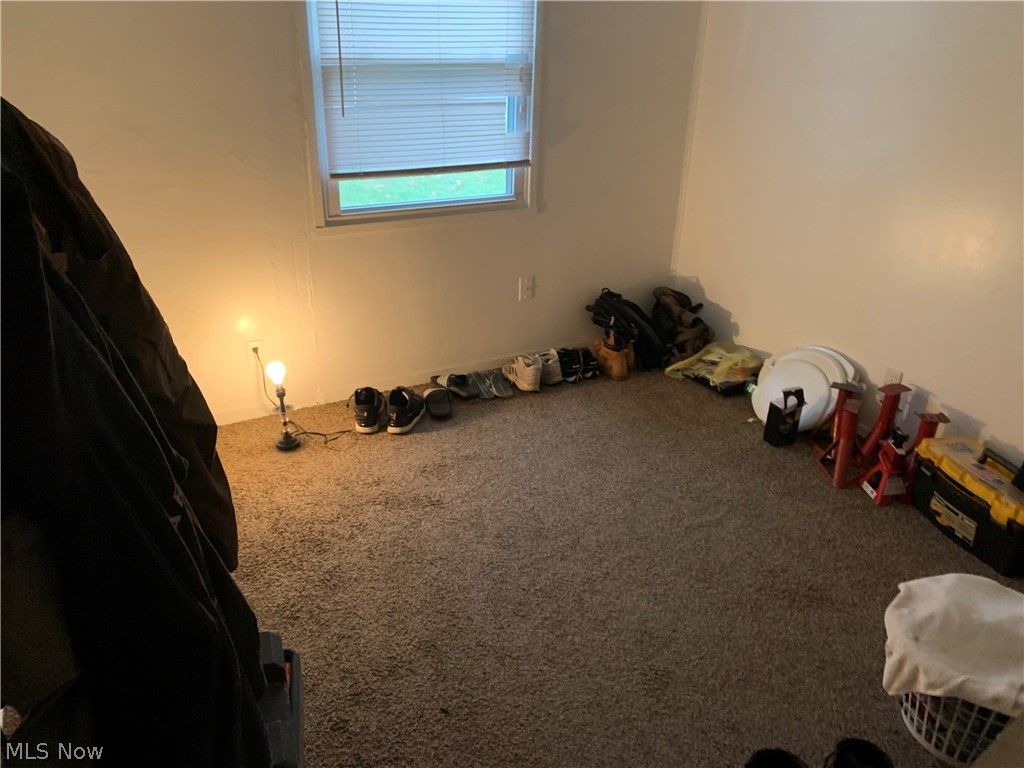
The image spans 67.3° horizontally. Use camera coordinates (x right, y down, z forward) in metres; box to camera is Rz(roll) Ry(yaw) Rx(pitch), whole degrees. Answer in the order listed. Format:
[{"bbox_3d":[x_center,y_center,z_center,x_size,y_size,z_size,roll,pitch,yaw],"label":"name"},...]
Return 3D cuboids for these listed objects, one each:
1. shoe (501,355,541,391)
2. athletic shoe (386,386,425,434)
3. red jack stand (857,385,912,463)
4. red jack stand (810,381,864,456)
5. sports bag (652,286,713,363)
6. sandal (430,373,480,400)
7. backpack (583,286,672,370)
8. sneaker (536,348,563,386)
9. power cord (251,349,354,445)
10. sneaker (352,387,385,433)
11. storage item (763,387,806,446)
[{"bbox_3d":[0.033,-0.081,3.521,0.105,0.125,0.280,-11,28,-24],"label":"shoe"},{"bbox_3d":[-0.432,0.078,3.158,0.105,0.125,0.280,4,26,5],"label":"athletic shoe"},{"bbox_3d":[1.446,0.145,2.996,0.180,0.285,0.200,-18,31,-36],"label":"red jack stand"},{"bbox_3d":[1.279,0.127,3.023,0.200,0.285,0.180,9,26,16],"label":"red jack stand"},{"bbox_3d":[0.800,-0.324,3.876,0.290,0.360,0.260,-7,26,-18],"label":"sports bag"},{"bbox_3d":[-0.262,-0.015,3.472,0.100,0.085,0.265,-18,31,-36],"label":"sandal"},{"bbox_3d":[0.552,-0.267,3.681,0.280,0.400,0.210,8,53,51],"label":"backpack"},{"bbox_3d":[0.137,-0.113,3.594,0.105,0.125,0.280,-11,28,-24],"label":"sneaker"},{"bbox_3d":[-0.822,0.036,3.060,0.320,0.310,0.360,-12,28,-27],"label":"power cord"},{"bbox_3d":[-0.598,0.077,3.212,0.105,0.120,0.295,-1,25,-6],"label":"sneaker"},{"bbox_3d":[1.087,0.125,3.081,0.115,0.230,0.085,-12,28,-27],"label":"storage item"}]

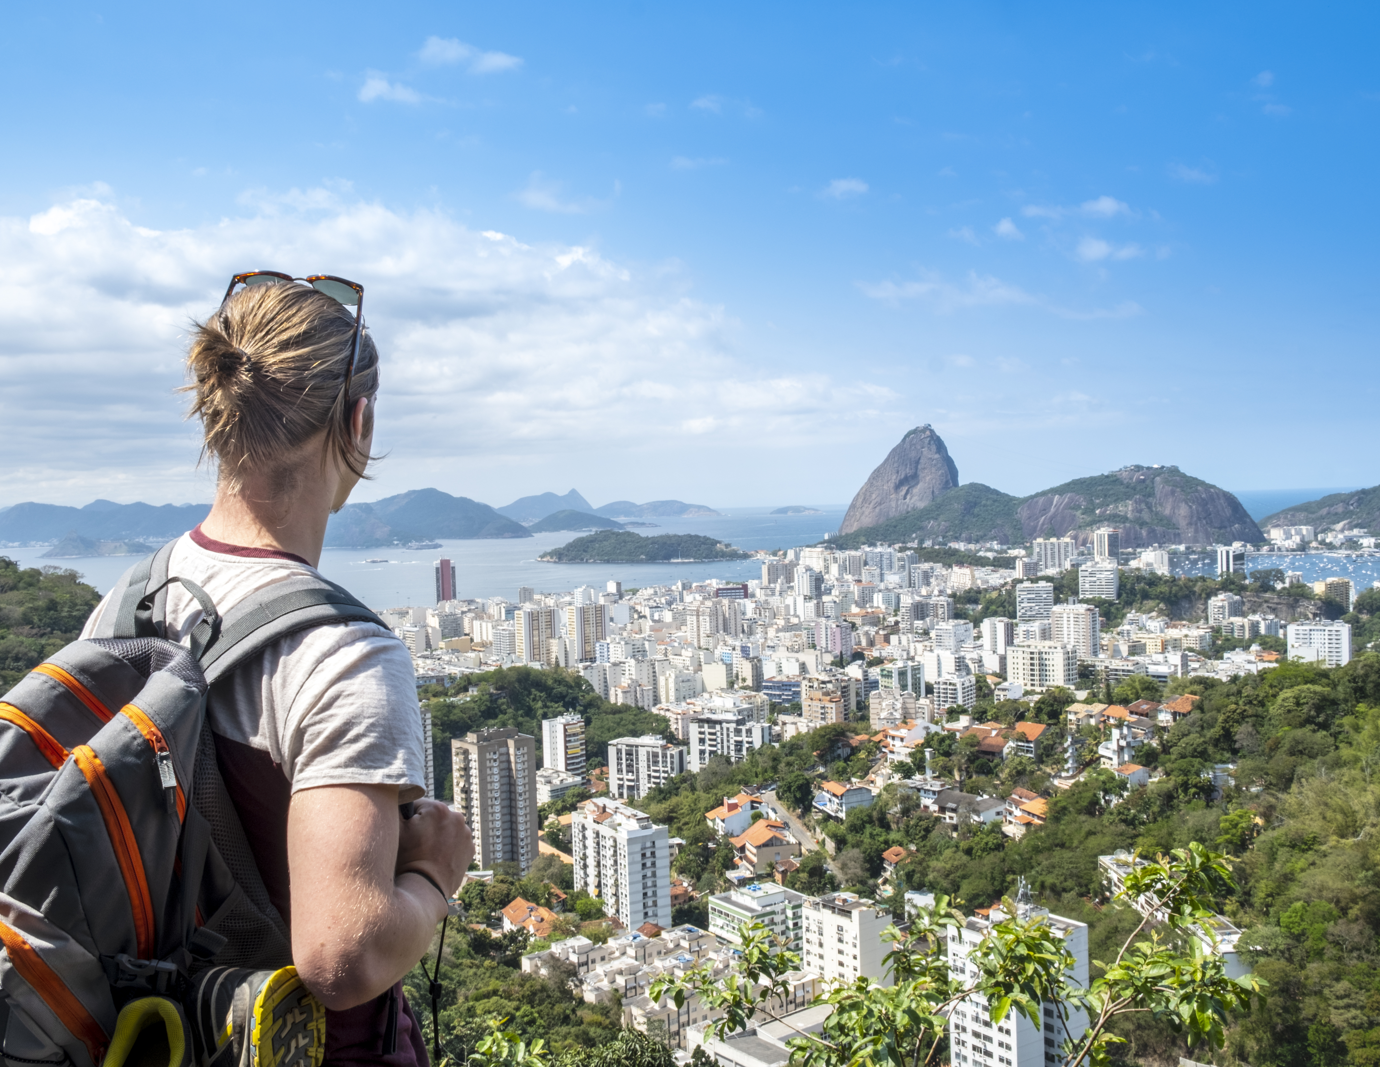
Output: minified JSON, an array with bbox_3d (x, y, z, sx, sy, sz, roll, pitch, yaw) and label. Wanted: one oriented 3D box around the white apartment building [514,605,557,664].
[{"bbox_3d":[-146.100,99.570,1193.870,32.500,55.700,25.000,-3,2,-25],"label":"white apartment building"}]

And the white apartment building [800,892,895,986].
[{"bbox_3d":[42.450,108.790,328.580,11.800,26.700,19.500,-3,2,-37],"label":"white apartment building"}]

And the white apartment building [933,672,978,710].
[{"bbox_3d":[185.180,112.570,867.390,19.500,30.700,23.000,-1,2,40],"label":"white apartment building"}]

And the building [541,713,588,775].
[{"bbox_3d":[-65.950,115.910,656.700,13.570,40.000,18.230,-3,2,-44],"label":"building"}]

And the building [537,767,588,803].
[{"bbox_3d":[-64.990,125.950,611.940,18.810,18.000,15.000,-3,2,-42],"label":"building"}]

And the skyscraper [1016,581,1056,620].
[{"bbox_3d":[351.600,70.250,1266.600,35.500,43.600,18.000,-1,2,15],"label":"skyscraper"}]

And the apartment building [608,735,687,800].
[{"bbox_3d":[-21.040,123.220,645.340,38.840,33.000,14.000,-1,2,27],"label":"apartment building"}]

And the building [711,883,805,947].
[{"bbox_3d":[19.950,114.040,361.970,22.000,22.000,20.300,-3,2,-38],"label":"building"}]

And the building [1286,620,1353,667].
[{"bbox_3d":[464.520,81.830,918.060,40.290,35.500,15.000,-1,2,35],"label":"building"}]

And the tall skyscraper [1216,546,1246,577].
[{"bbox_3d":[764.090,54.470,1754.710,33.000,69.500,21.500,-3,2,-40],"label":"tall skyscraper"}]

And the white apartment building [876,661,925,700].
[{"bbox_3d":[150.530,104.210,879.230,27.500,30.100,16.300,-3,2,-30],"label":"white apartment building"}]

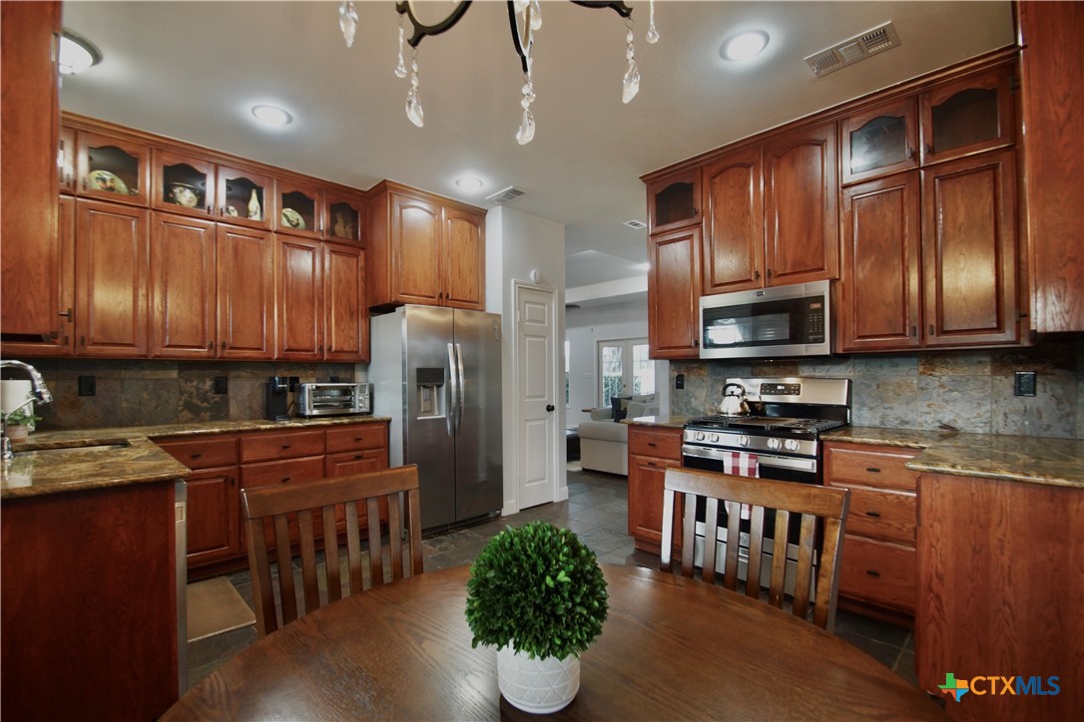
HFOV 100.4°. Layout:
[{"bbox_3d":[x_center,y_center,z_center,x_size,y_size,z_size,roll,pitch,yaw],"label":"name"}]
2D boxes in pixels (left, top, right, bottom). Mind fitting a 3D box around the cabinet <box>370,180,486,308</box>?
[{"bbox_3d":[-1.066,-0.897,4.002,0.940,0.907,0.670,0,-1,-44],"label":"cabinet"}]

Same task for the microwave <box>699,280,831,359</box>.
[{"bbox_3d":[1.476,-0.230,2.920,0.390,0.418,0.760,0,-1,-44],"label":"microwave"}]

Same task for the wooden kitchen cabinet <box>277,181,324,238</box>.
[{"bbox_3d":[-1.893,-1.113,3.436,0.325,0.405,0.350,0,-1,-44],"label":"wooden kitchen cabinet"}]

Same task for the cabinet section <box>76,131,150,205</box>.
[{"bbox_3d":[-2.583,-1.106,2.728,0.310,0.382,0.330,0,-1,-44],"label":"cabinet section"}]

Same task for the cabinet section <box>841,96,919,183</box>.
[{"bbox_3d":[1.878,-1.134,2.481,0.330,0.382,0.340,0,-1,-44],"label":"cabinet section"}]

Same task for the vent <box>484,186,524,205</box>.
[{"bbox_3d":[-0.293,-1.351,3.728,0.180,0.020,0.355,0,-1,-44],"label":"vent"}]

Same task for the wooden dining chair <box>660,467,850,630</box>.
[{"bbox_3d":[0.445,0.827,1.030,0.470,1.000,0.560,-1,-1,31],"label":"wooden dining chair"}]

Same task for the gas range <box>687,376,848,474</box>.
[{"bbox_3d":[1.380,0.725,2.797,0.730,1.215,0.758,0,-1,-44],"label":"gas range"}]

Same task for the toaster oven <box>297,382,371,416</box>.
[{"bbox_3d":[-1.670,0.315,3.599,0.475,0.268,0.340,0,-1,-44],"label":"toaster oven"}]

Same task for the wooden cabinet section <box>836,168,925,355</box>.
[{"bbox_3d":[1.881,-0.491,2.477,0.330,0.903,0.343,0,-1,-44],"label":"wooden cabinet section"}]

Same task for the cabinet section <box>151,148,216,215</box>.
[{"bbox_3d":[-2.372,-1.111,2.969,0.328,0.385,0.330,0,-1,-44],"label":"cabinet section"}]

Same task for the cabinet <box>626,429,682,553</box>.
[{"bbox_3d":[0.981,0.904,3.269,0.605,0.894,0.424,0,-1,-44],"label":"cabinet"}]

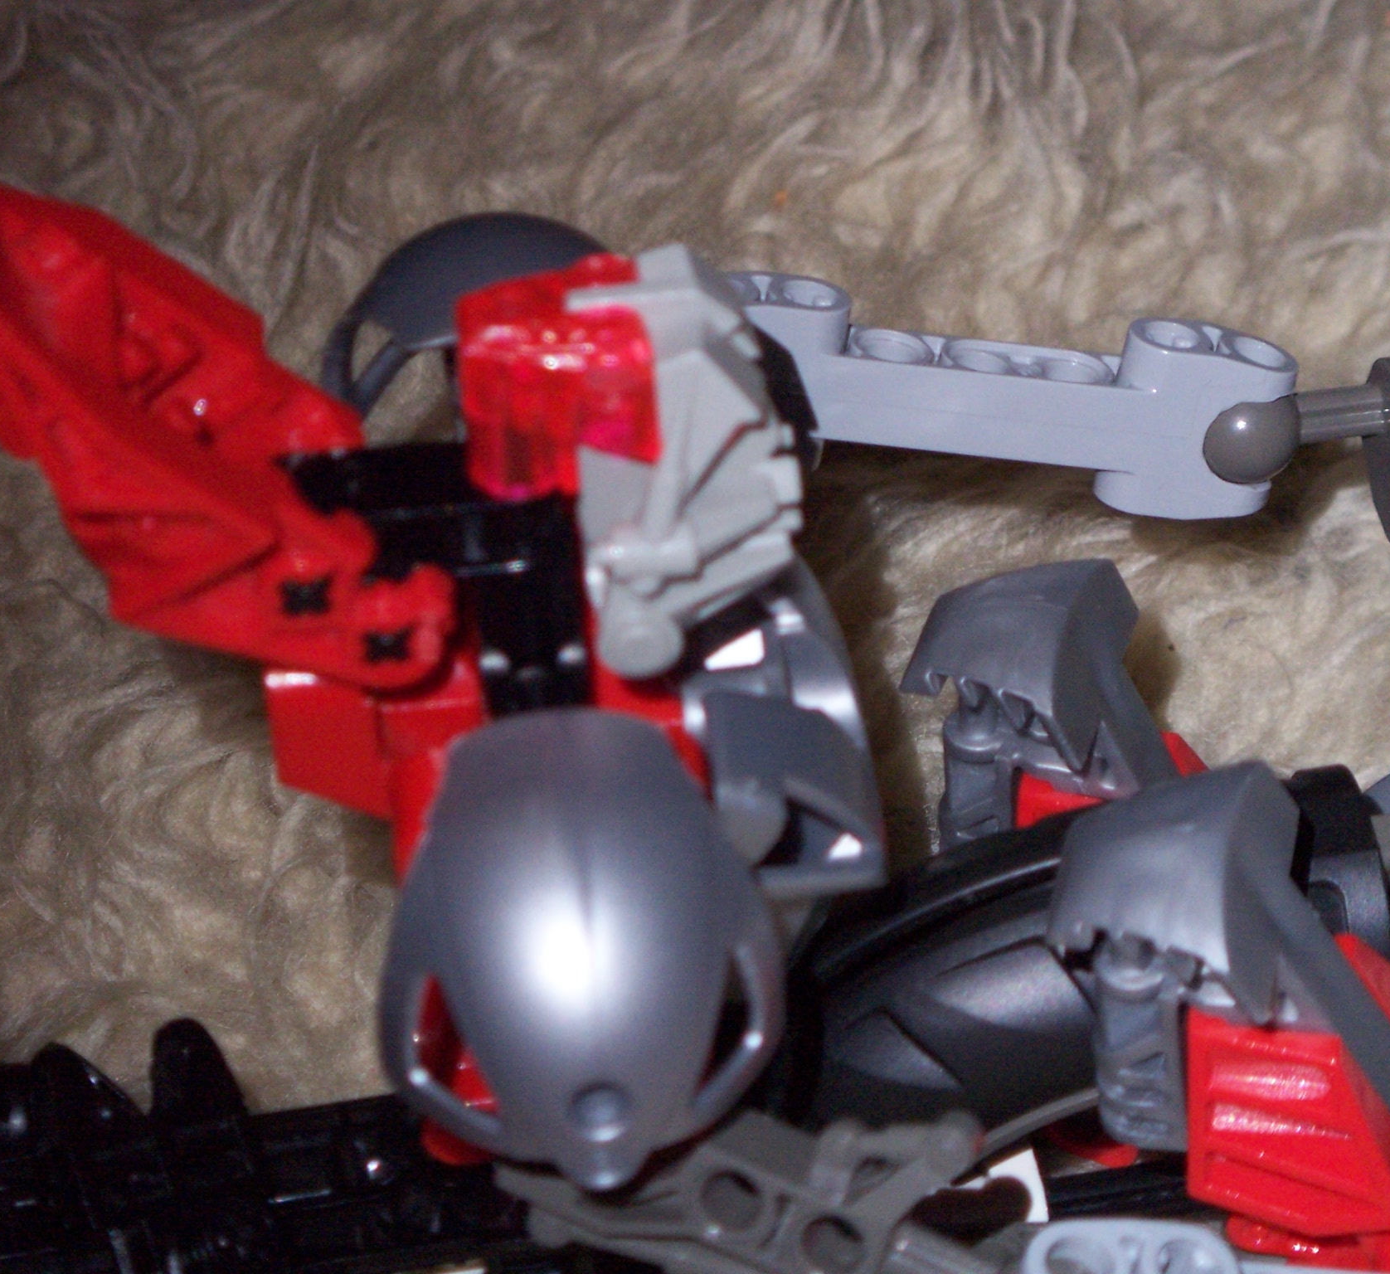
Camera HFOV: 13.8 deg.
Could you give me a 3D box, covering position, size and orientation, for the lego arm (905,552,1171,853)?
[{"bbox_3d":[0.031,0.007,0.485,0.024,0.025,0.023,21,40,27],"label":"lego arm"}]

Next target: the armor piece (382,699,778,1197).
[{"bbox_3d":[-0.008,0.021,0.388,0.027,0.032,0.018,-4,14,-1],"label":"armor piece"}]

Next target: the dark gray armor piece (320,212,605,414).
[{"bbox_3d":[-0.015,-0.023,0.430,0.027,0.017,0.029,-1,28,-2],"label":"dark gray armor piece"}]

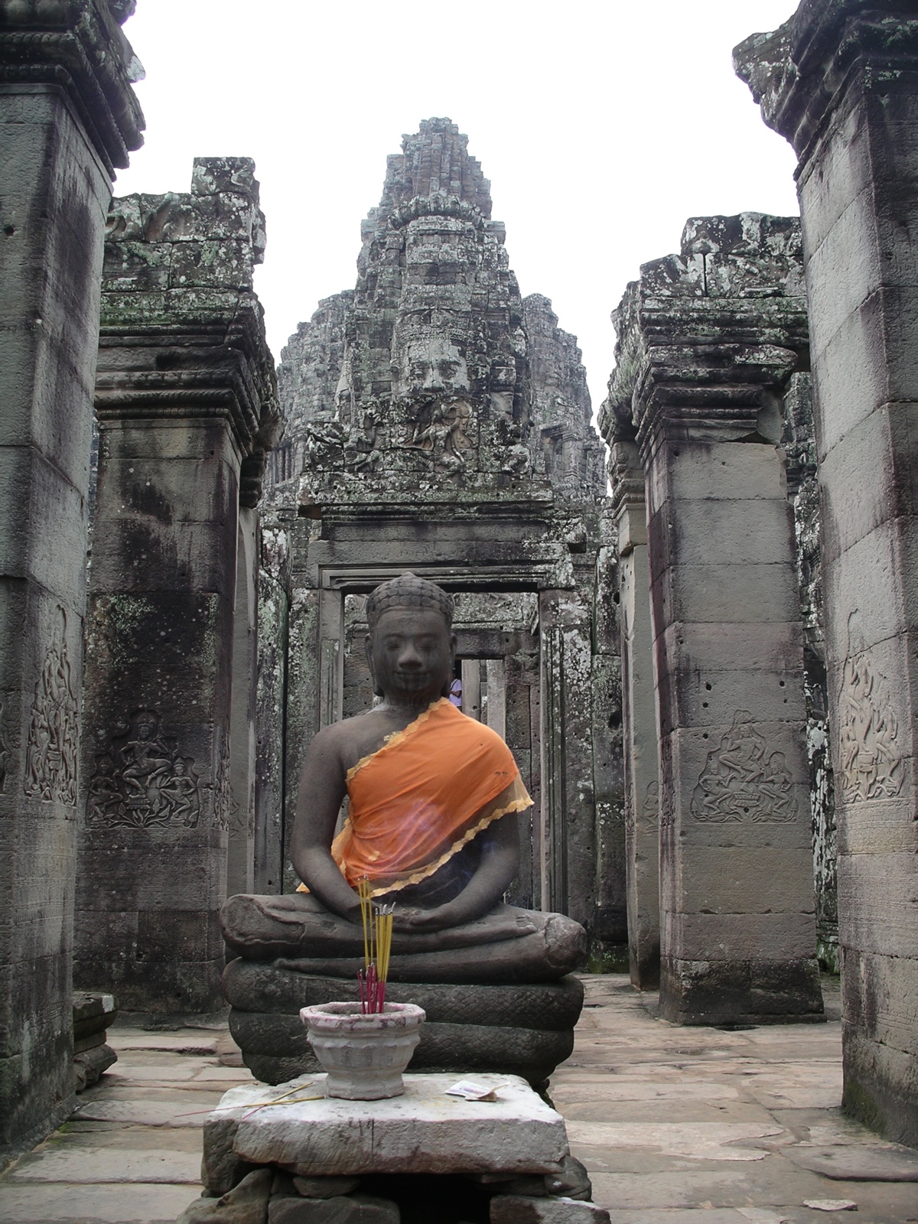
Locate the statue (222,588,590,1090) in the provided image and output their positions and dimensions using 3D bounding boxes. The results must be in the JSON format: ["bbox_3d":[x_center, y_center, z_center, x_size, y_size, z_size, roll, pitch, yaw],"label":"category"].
[{"bbox_3d":[-0.147,0.547,3.560,0.960,1.320,0.630,-1,-10,4],"label":"statue"}]

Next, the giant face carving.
[{"bbox_3d":[-0.650,-5.410,30.071,1.800,2.000,0.900,0,-10,0],"label":"giant face carving"}]

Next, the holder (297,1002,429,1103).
[{"bbox_3d":[-0.172,0.783,2.357,0.220,0.150,0.220,0,-10,0],"label":"holder"}]

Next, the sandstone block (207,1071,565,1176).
[{"bbox_3d":[-0.115,0.894,2.296,0.580,0.100,0.430,0,-10,0],"label":"sandstone block"}]

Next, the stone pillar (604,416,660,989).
[{"bbox_3d":[1.300,0.528,8.138,0.850,3.500,0.700,0,-10,0],"label":"stone pillar"}]

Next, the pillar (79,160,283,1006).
[{"bbox_3d":[-1.500,-0.199,6.950,0.950,4.400,0.950,0,-10,0],"label":"pillar"}]

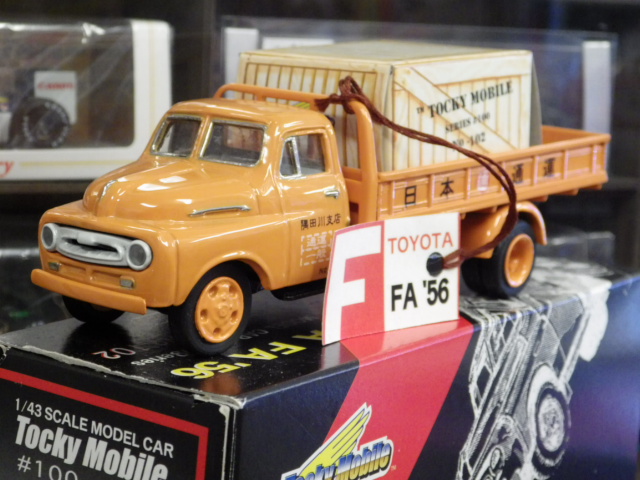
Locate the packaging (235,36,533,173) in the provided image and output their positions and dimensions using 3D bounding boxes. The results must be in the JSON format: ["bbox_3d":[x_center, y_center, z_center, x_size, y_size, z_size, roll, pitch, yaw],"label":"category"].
[{"bbox_3d":[0.018,-0.030,0.400,0.047,0.033,0.057,11,15,41],"label":"packaging"}]

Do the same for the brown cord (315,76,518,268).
[{"bbox_3d":[0.024,-0.018,0.382,0.022,0.046,0.056,11,15,41],"label":"brown cord"}]

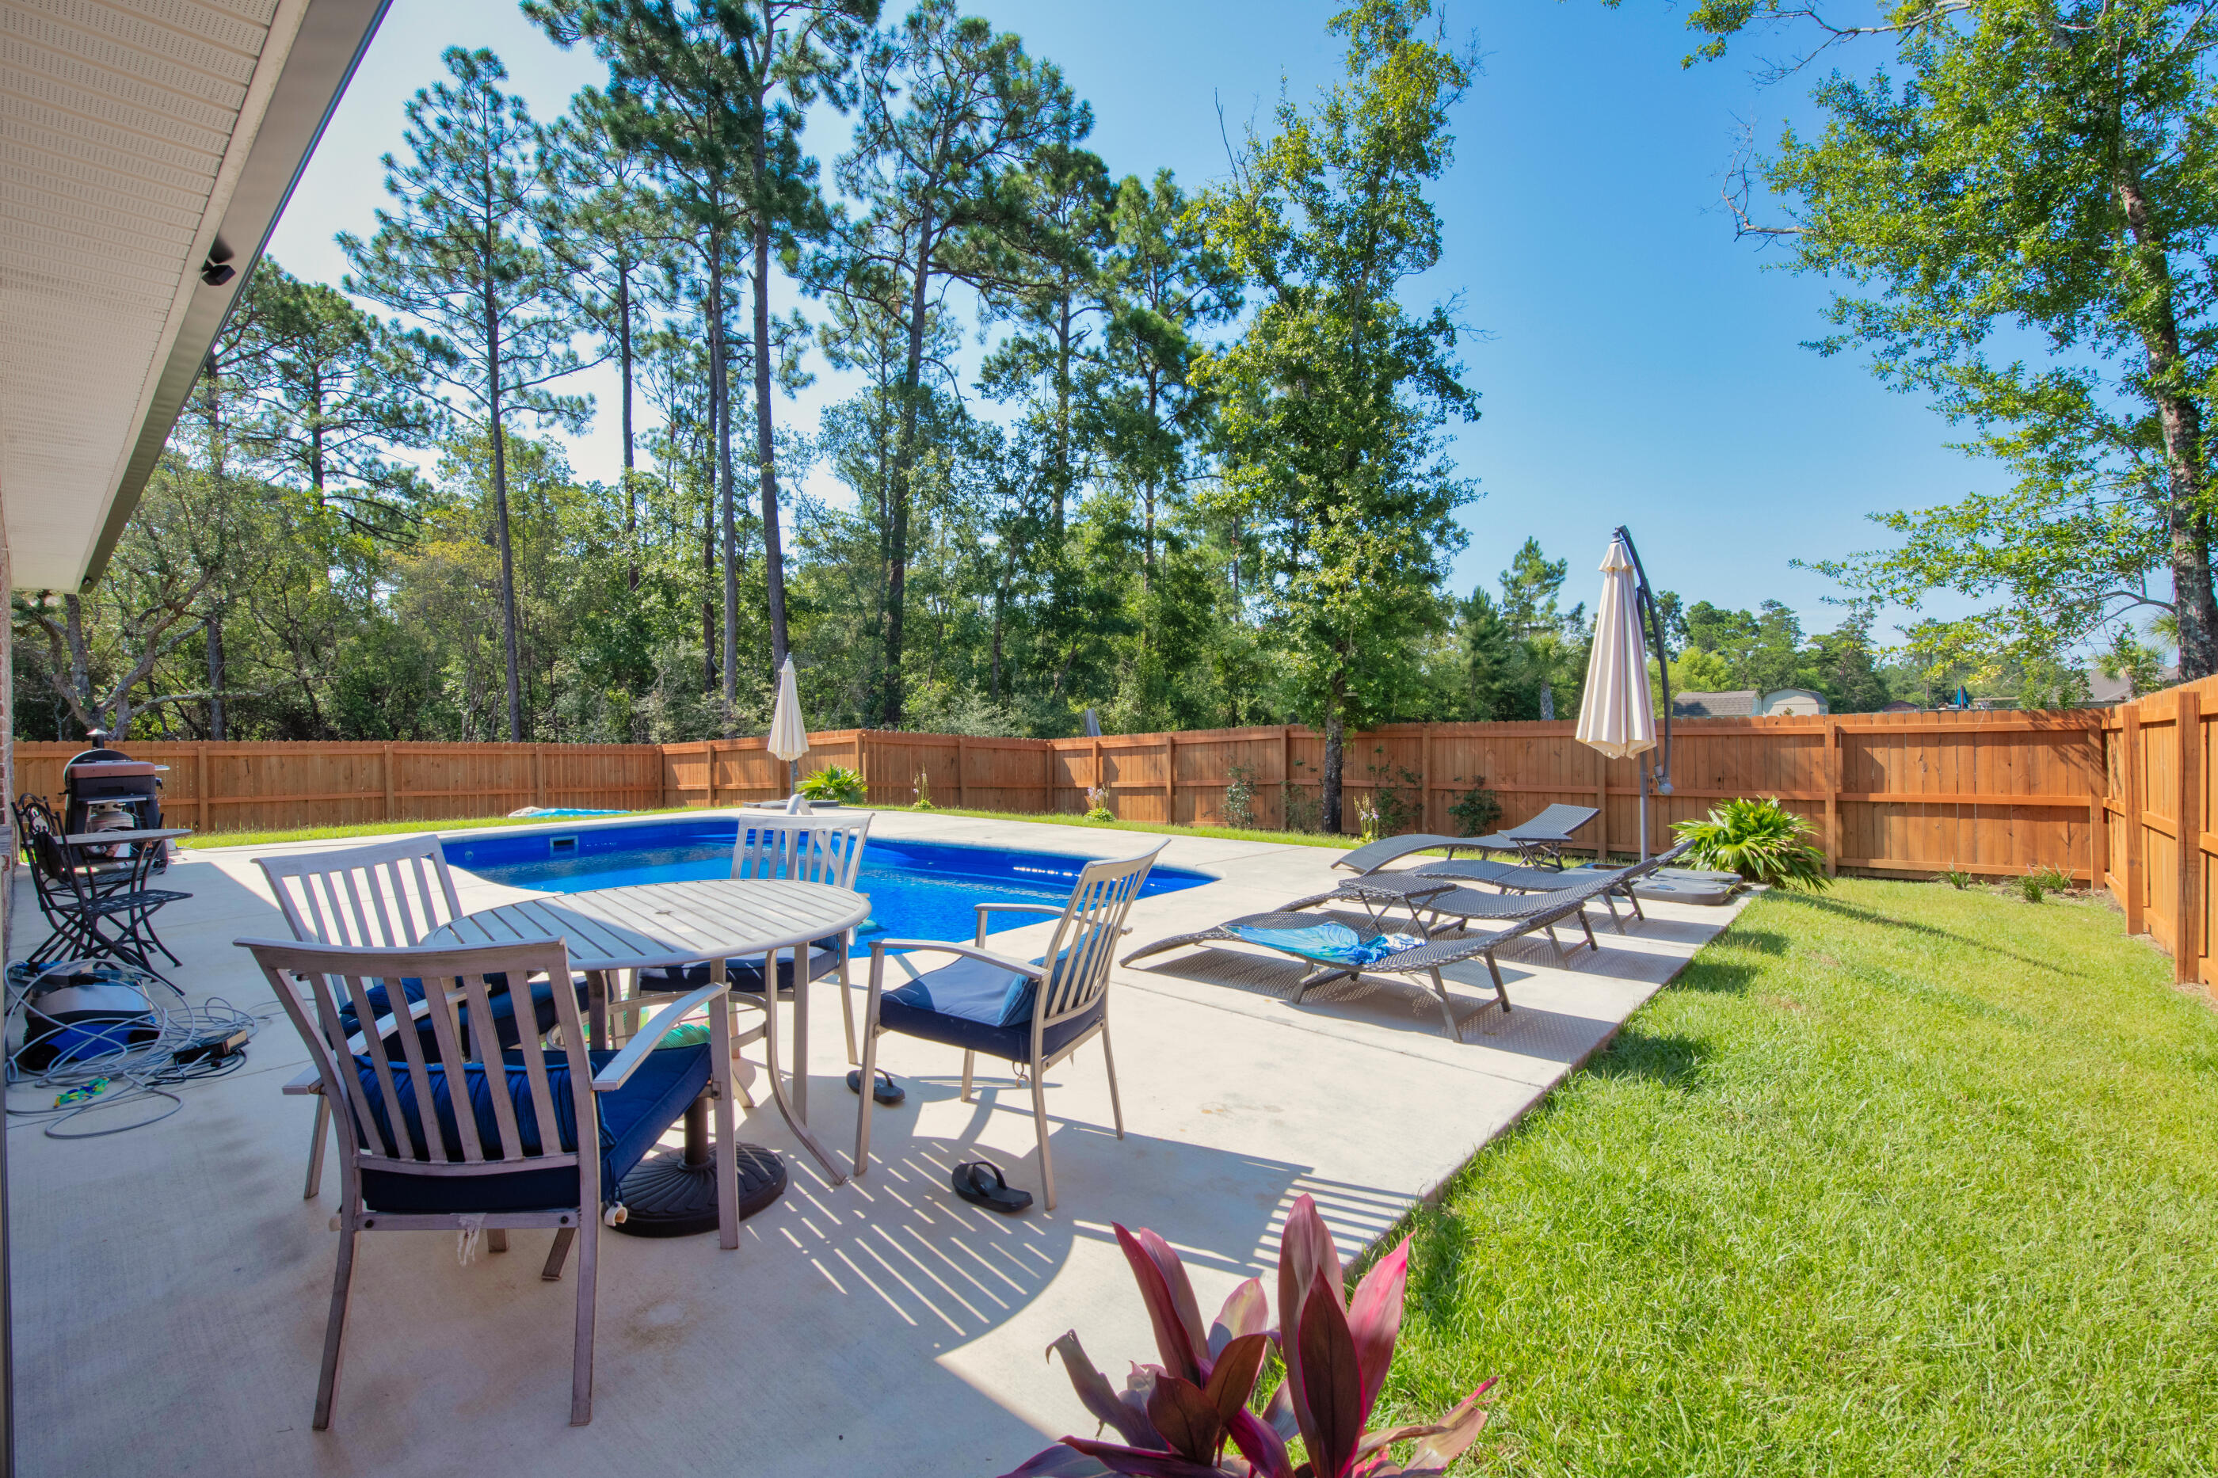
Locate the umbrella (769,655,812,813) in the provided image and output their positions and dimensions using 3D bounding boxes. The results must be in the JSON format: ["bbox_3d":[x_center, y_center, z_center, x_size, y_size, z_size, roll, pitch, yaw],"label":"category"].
[{"bbox_3d":[-4.810,-0.110,14.900,0.640,2.360,0.640,0,1,0],"label":"umbrella"}]

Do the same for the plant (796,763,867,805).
[{"bbox_3d":[-4.400,0.720,15.600,1.100,0.700,1.050,0,1,0],"label":"plant"}]

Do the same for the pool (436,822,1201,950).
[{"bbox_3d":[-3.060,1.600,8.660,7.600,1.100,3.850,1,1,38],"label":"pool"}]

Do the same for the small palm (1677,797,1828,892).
[{"bbox_3d":[5.320,0.870,8.250,1.120,0.740,1.080,0,1,0],"label":"small palm"}]

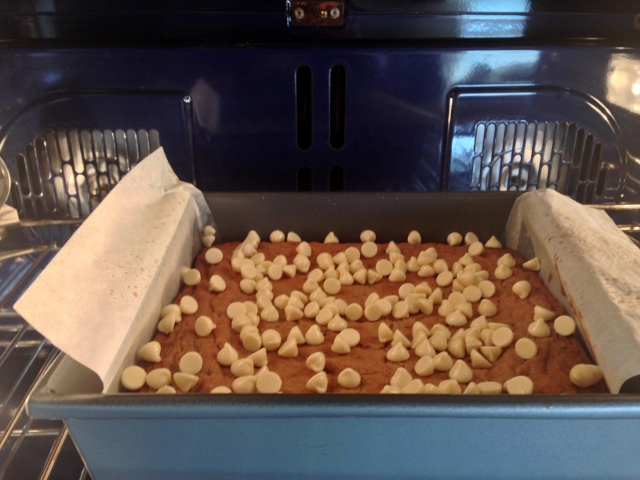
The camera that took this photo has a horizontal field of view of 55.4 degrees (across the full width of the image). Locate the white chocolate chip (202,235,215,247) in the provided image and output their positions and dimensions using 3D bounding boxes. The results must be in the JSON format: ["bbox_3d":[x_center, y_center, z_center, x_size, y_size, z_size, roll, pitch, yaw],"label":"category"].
[{"bbox_3d":[-0.079,0.001,0.437,0.011,0.008,0.011,-9,-9,4],"label":"white chocolate chip"}]

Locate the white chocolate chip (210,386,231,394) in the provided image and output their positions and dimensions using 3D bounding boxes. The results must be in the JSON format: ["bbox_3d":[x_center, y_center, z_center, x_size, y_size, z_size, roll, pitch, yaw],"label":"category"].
[{"bbox_3d":[-0.043,0.067,0.262,0.011,0.011,0.008,1,-13,0],"label":"white chocolate chip"}]

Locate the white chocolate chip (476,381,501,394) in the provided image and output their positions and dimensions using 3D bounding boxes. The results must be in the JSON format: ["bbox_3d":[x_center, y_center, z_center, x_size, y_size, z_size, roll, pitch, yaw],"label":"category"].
[{"bbox_3d":[0.074,0.066,0.269,0.011,0.008,0.011,1,9,0],"label":"white chocolate chip"}]

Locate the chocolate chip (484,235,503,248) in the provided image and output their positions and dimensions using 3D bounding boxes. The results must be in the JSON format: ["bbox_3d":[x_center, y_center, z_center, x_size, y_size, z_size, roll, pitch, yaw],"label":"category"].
[{"bbox_3d":[0.123,0.001,0.434,0.011,0.008,0.011,1,23,0],"label":"chocolate chip"}]

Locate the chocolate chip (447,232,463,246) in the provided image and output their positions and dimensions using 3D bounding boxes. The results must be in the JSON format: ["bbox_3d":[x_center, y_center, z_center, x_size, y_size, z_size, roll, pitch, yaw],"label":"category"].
[{"bbox_3d":[0.097,0.000,0.438,0.011,0.011,0.008,13,56,8],"label":"chocolate chip"}]

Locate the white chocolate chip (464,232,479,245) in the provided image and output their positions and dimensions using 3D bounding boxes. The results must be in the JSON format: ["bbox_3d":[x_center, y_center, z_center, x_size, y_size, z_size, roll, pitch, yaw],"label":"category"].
[{"bbox_3d":[0.109,-0.001,0.439,0.008,0.011,0.011,21,22,-28],"label":"white chocolate chip"}]

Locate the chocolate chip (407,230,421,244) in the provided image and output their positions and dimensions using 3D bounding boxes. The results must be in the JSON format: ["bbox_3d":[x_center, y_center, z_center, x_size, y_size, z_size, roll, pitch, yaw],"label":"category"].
[{"bbox_3d":[0.067,-0.001,0.439,0.011,0.011,0.008,1,47,0],"label":"chocolate chip"}]

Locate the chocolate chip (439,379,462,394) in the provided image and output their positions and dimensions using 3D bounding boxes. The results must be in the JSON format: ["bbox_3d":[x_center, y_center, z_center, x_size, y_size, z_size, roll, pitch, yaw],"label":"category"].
[{"bbox_3d":[0.058,0.065,0.269,0.011,0.011,0.008,2,-18,-6],"label":"chocolate chip"}]

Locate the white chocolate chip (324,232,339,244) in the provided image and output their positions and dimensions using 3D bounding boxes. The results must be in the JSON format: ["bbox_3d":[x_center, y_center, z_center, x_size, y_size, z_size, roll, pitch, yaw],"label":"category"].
[{"bbox_3d":[0.008,0.000,0.439,0.011,0.008,0.011,1,23,0],"label":"white chocolate chip"}]

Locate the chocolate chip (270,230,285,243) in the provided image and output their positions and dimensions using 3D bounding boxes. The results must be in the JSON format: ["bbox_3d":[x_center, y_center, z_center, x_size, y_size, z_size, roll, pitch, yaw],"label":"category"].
[{"bbox_3d":[-0.030,-0.002,0.440,0.011,0.008,0.011,1,64,0],"label":"chocolate chip"}]

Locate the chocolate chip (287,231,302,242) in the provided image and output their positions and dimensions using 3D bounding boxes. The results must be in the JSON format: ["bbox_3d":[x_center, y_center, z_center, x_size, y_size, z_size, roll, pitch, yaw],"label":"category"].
[{"bbox_3d":[-0.019,-0.001,0.440,0.008,0.011,0.011,23,21,-9],"label":"chocolate chip"}]

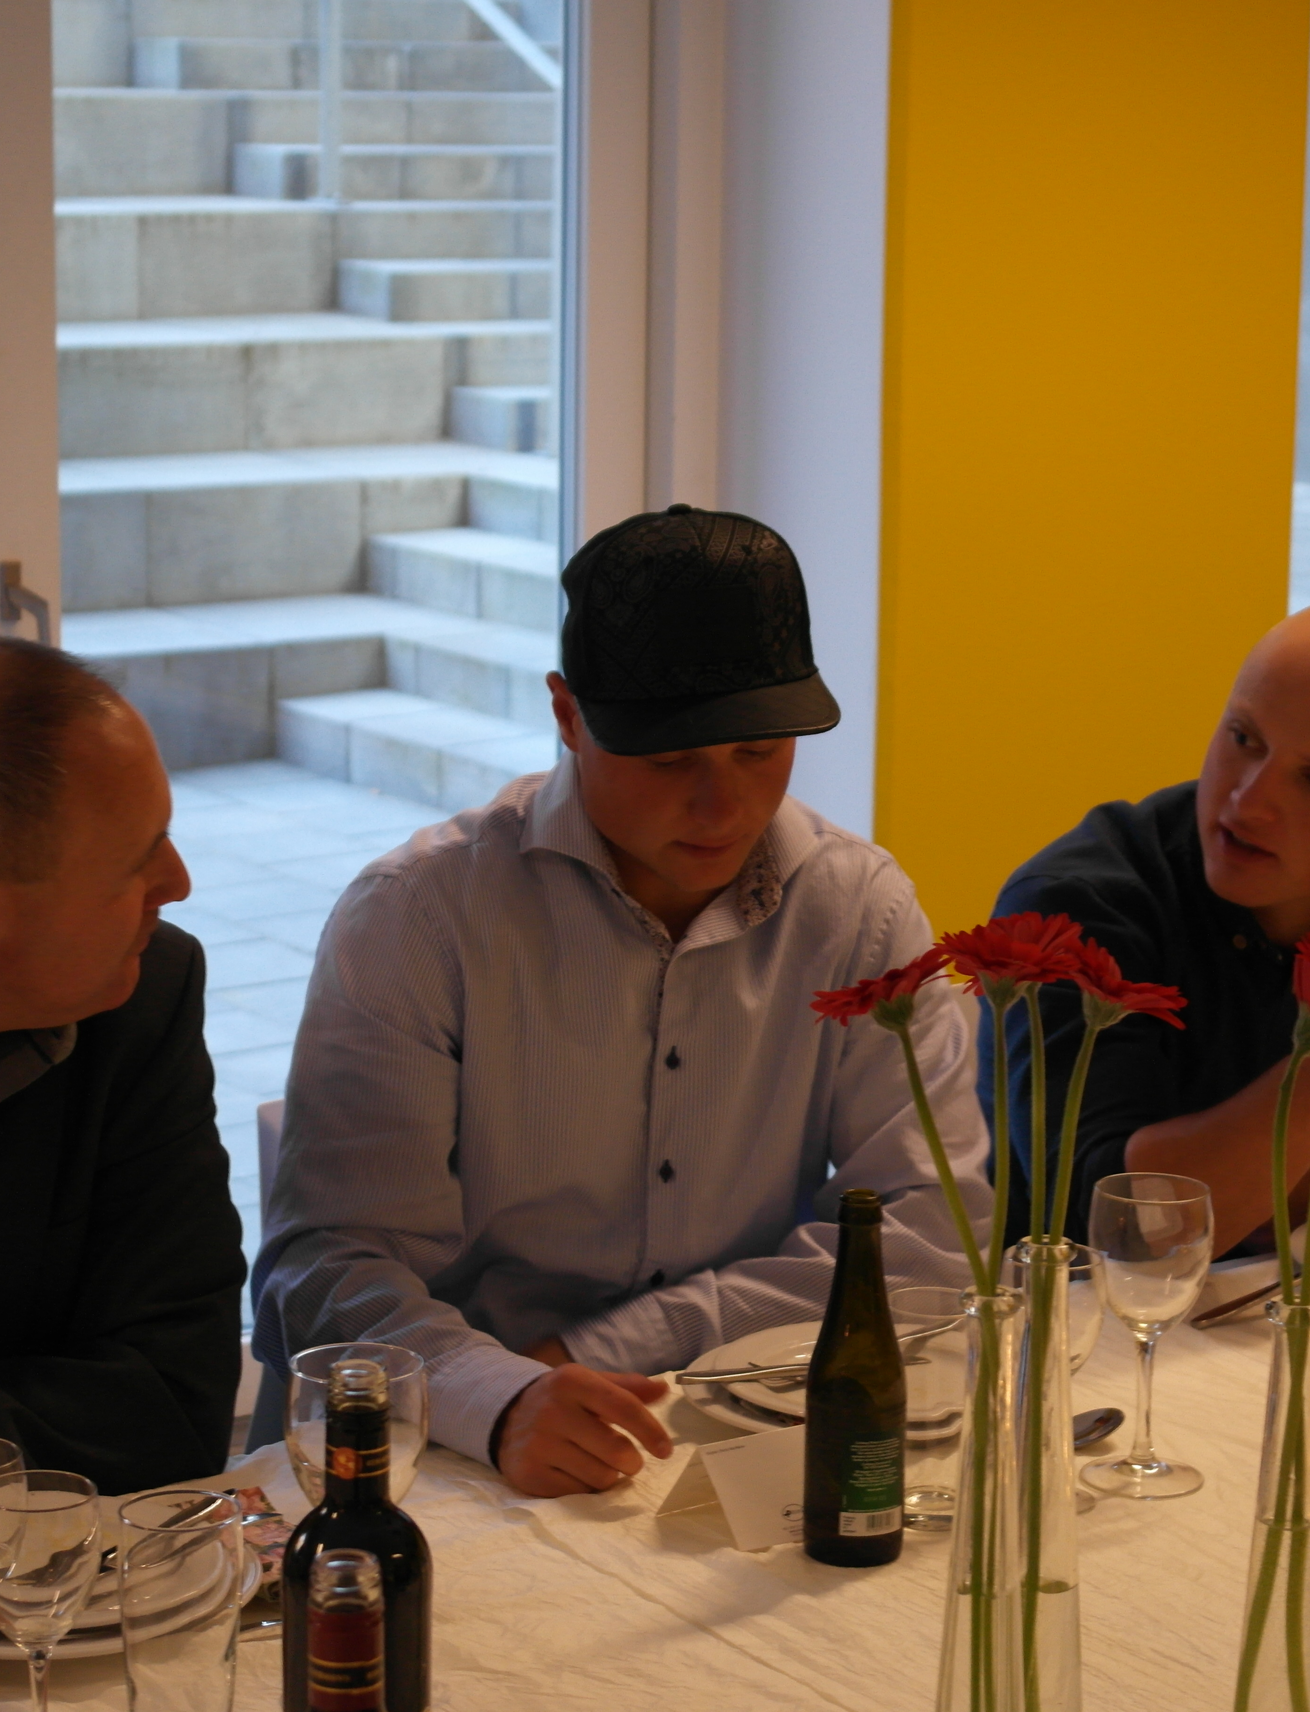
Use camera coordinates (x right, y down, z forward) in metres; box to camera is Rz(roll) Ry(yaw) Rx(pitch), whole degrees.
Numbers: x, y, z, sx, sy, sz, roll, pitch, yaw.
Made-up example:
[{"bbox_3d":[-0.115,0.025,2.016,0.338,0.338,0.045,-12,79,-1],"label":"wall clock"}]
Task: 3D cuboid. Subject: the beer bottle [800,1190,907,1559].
[{"bbox_3d":[0.125,0.319,2.543,0.061,0.229,0.061,1,11,0],"label":"beer bottle"}]

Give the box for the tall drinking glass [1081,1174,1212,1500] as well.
[{"bbox_3d":[0.322,0.313,2.706,0.082,0.198,0.082,1,11,0],"label":"tall drinking glass"}]

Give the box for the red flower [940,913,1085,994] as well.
[{"bbox_3d":[0.186,0.051,2.170,0.075,0.036,0.075,1,2,5],"label":"red flower"}]

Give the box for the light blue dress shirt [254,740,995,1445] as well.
[{"bbox_3d":[-0.030,0.263,2.930,0.500,0.600,0.380,-5,12,-26],"label":"light blue dress shirt"}]

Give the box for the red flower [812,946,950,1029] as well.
[{"bbox_3d":[0.118,0.070,2.170,0.075,0.034,0.075,-19,5,7],"label":"red flower"}]

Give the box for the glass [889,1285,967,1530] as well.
[{"bbox_3d":[0.176,0.351,2.612,0.065,0.142,0.065,2,11,4],"label":"glass"}]

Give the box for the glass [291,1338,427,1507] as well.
[{"bbox_3d":[-0.166,0.380,2.325,0.083,0.198,0.083,1,11,0],"label":"glass"}]

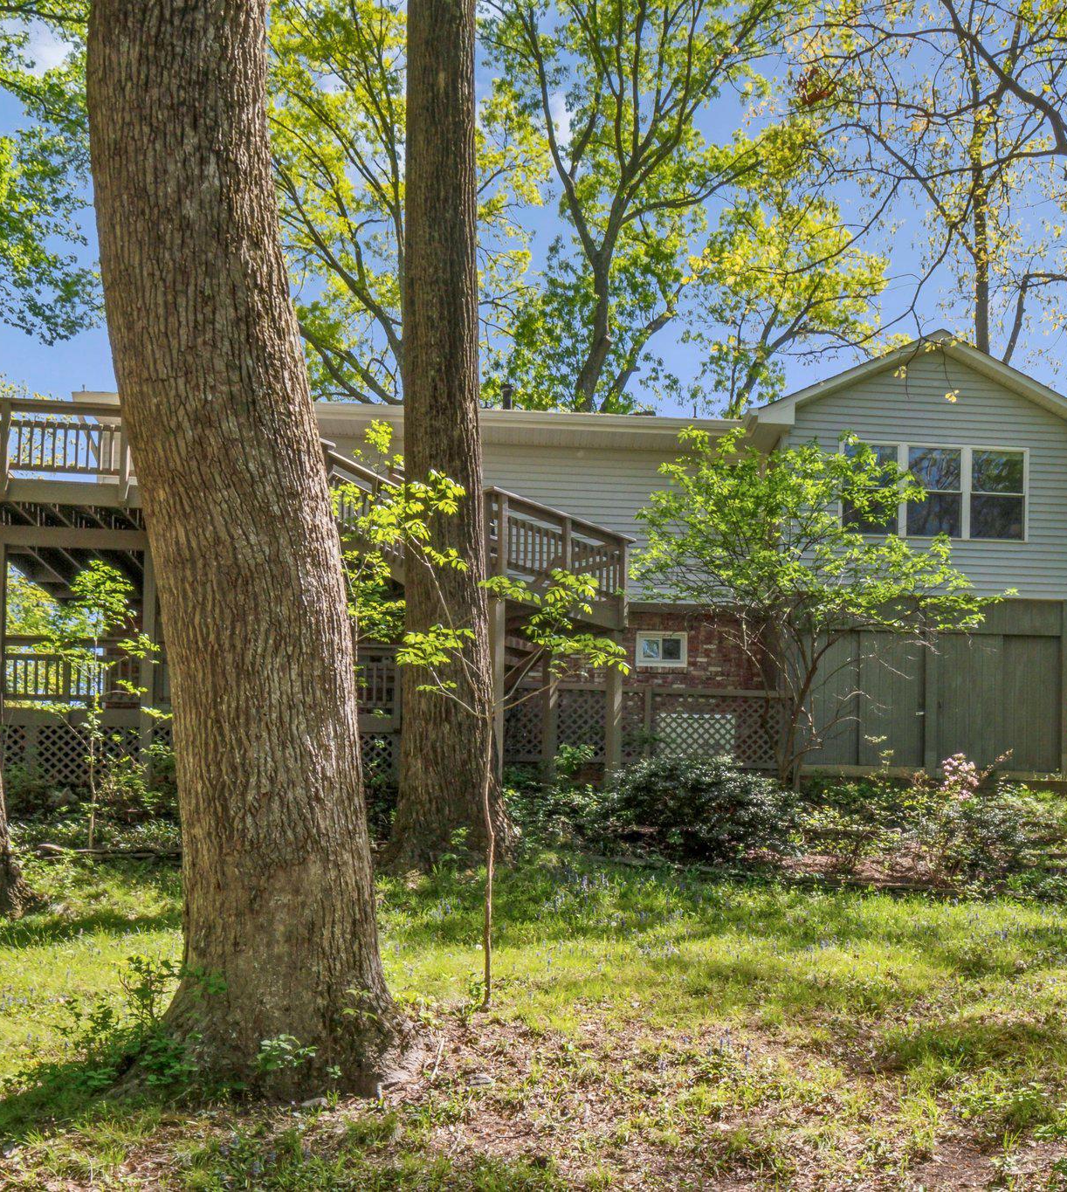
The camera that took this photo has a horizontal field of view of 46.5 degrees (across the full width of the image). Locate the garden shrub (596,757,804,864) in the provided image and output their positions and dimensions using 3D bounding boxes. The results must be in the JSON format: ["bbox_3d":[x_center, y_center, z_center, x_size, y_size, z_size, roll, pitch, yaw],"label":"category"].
[{"bbox_3d":[1.720,2.178,12.900,2.050,1.050,1.600,1,-3,-9],"label":"garden shrub"}]

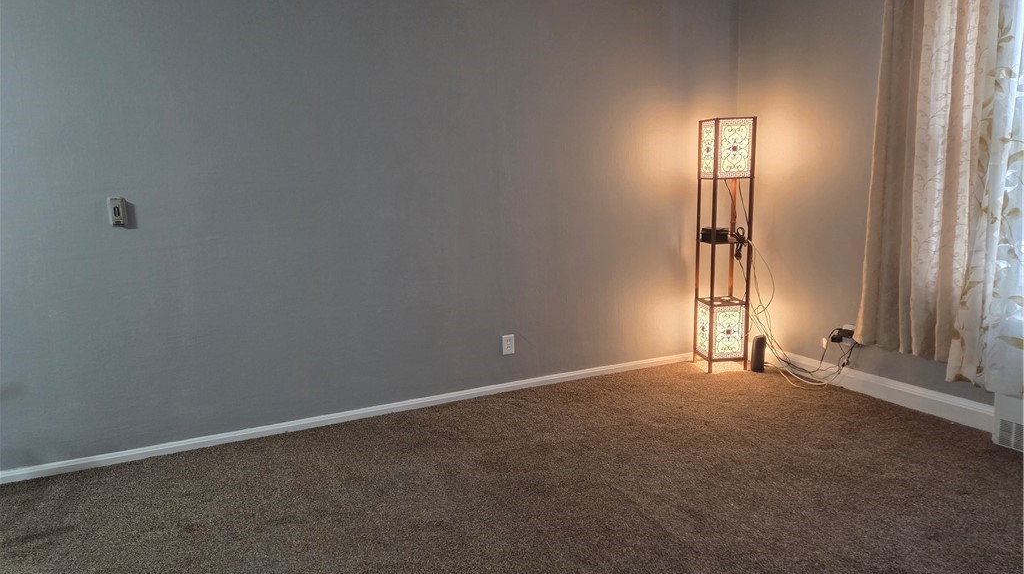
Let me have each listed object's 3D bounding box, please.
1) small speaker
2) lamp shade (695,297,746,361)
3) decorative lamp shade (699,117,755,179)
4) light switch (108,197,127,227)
[{"bbox_3d":[1.585,0.425,4.356,0.078,0.222,0.085,0,10,7],"label":"small speaker"},{"bbox_3d":[1.365,0.269,4.433,0.257,0.365,0.257,-3,10,-8],"label":"lamp shade"},{"bbox_3d":[1.336,-0.859,4.239,0.257,0.361,0.257,-3,10,-8],"label":"decorative lamp shade"},{"bbox_3d":[-1.755,-0.333,3.029,0.070,0.117,0.032,-6,11,-26],"label":"light switch"}]

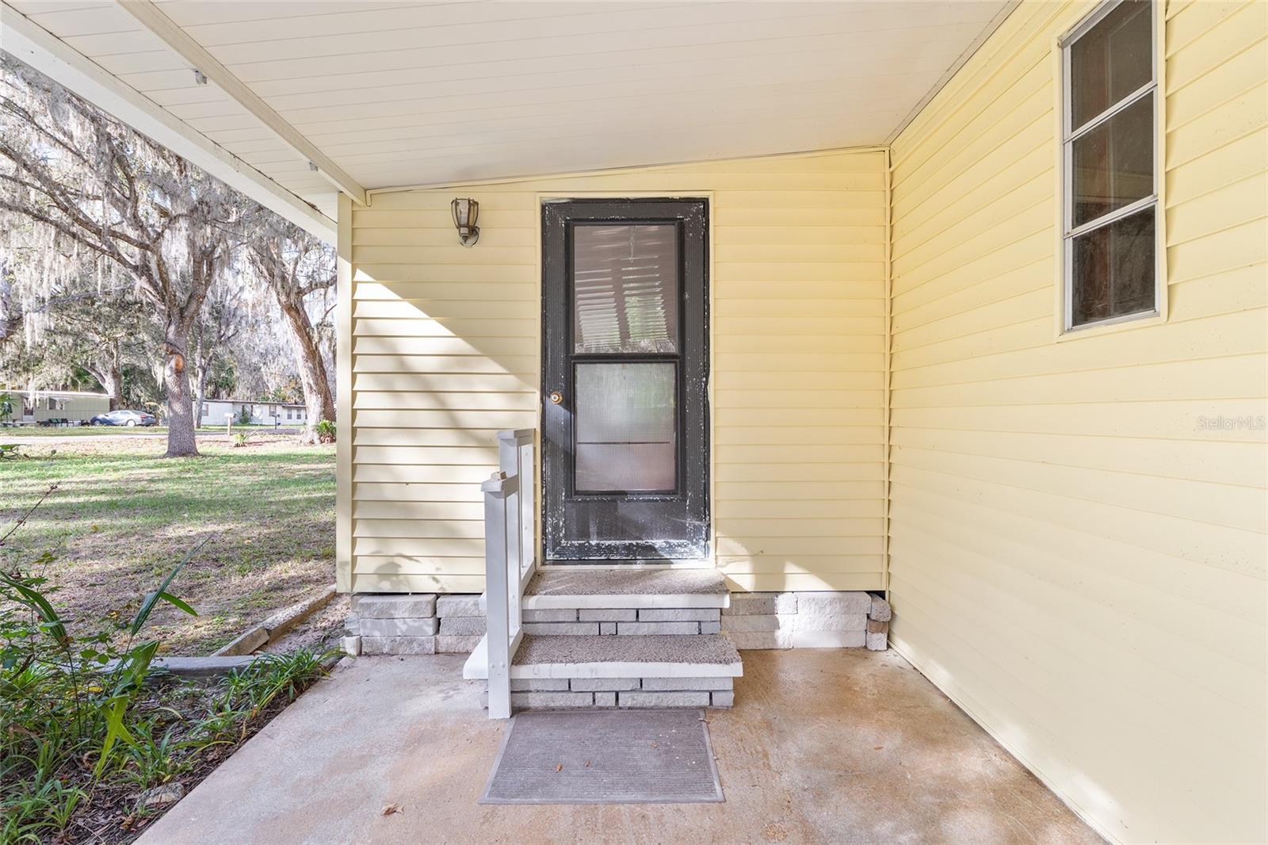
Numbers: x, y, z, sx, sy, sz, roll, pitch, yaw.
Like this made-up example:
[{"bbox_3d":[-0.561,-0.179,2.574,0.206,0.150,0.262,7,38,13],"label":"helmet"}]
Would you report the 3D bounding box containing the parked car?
[{"bbox_3d":[-47.355,-0.327,48.999,4.800,1.460,1.820,0,0,-8],"label":"parked car"}]

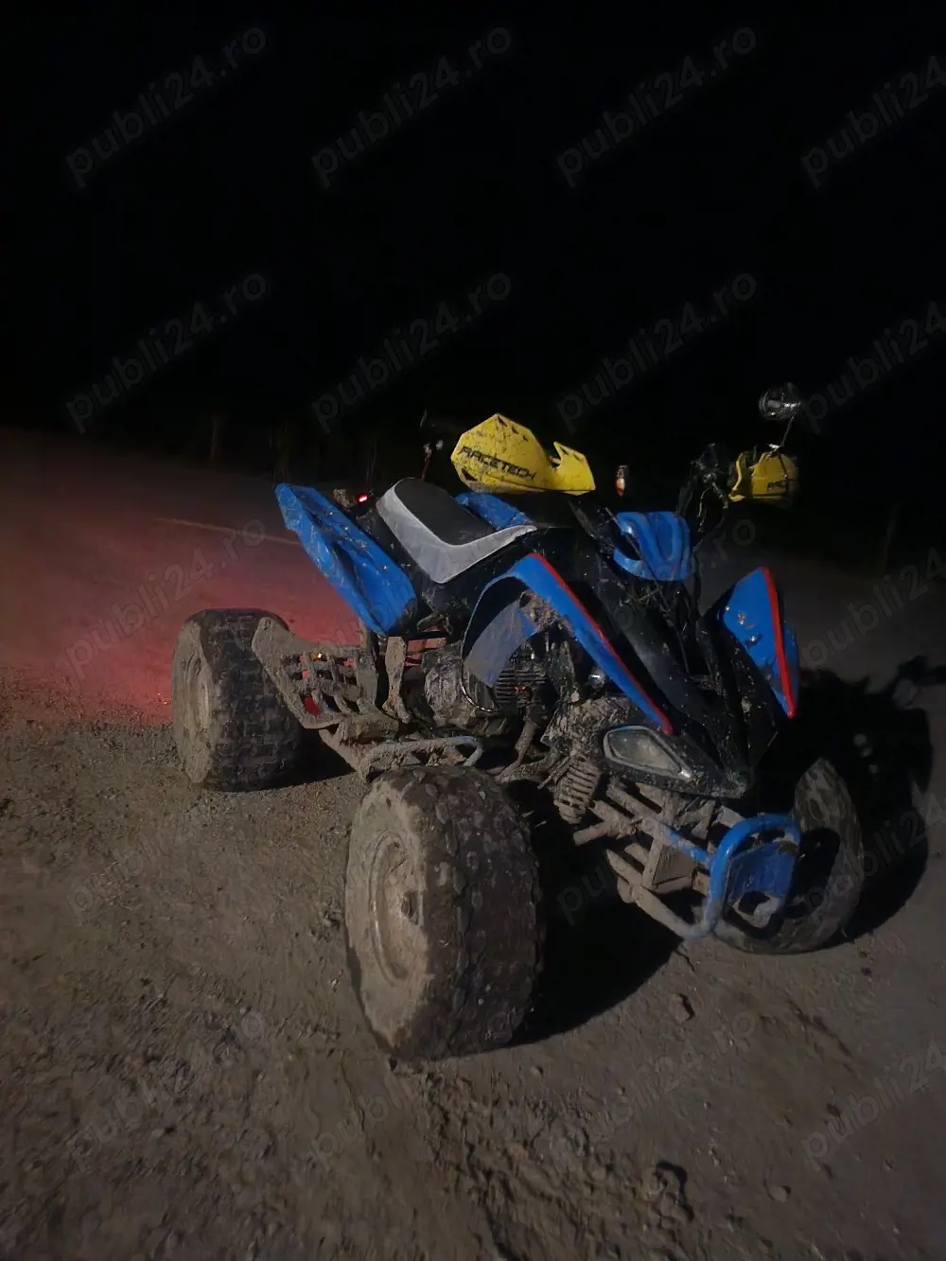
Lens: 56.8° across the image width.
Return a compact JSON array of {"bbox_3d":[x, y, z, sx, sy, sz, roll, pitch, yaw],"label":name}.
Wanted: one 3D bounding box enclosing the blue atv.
[{"bbox_3d":[0.049,-0.010,2.168,1.121,1.253,1.814,-1,14,-32],"label":"blue atv"}]

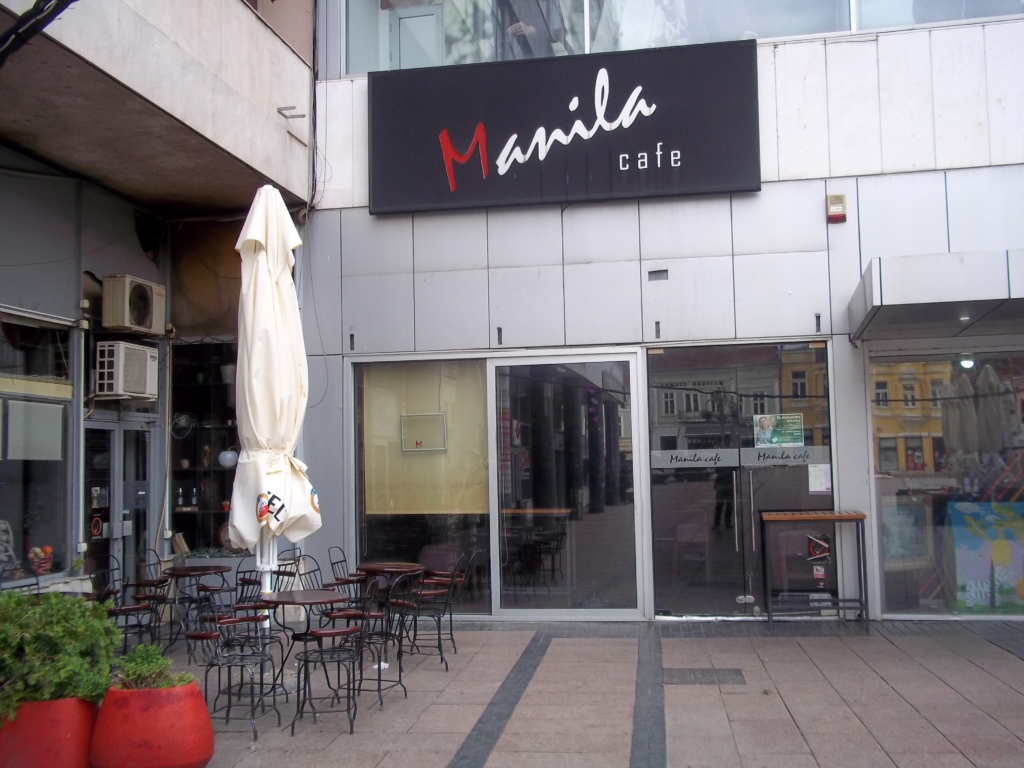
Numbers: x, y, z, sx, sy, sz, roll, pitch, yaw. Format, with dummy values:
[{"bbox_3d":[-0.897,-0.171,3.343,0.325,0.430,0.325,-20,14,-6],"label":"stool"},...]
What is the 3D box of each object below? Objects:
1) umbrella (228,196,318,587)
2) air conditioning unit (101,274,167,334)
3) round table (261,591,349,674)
[{"bbox_3d":[-1.819,0.342,8.047,0.700,3.720,0.700,-2,-4,7],"label":"umbrella"},{"bbox_3d":[-3.773,-0.769,10.646,0.260,0.520,0.810,-2,-4,7],"label":"air conditioning unit"},{"bbox_3d":[-1.367,1.779,7.036,0.595,0.750,0.595,-1,-4,0],"label":"round table"}]

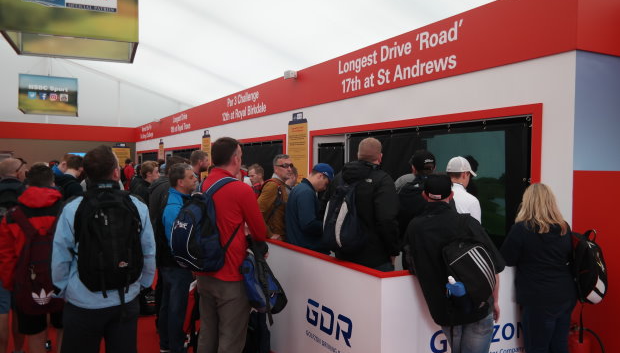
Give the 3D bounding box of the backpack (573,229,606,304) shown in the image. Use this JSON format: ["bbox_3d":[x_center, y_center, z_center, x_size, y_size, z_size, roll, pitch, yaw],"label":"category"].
[{"bbox_3d":[1.885,0.609,3.380,0.290,0.500,0.190,-1,2,-33],"label":"backpack"}]

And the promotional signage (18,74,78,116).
[{"bbox_3d":[-7.463,-2.265,14.315,1.420,0.958,1.530,-1,2,-27],"label":"promotional signage"}]

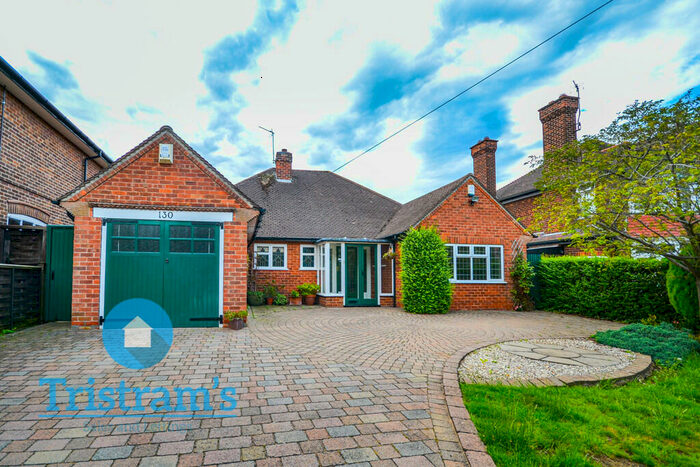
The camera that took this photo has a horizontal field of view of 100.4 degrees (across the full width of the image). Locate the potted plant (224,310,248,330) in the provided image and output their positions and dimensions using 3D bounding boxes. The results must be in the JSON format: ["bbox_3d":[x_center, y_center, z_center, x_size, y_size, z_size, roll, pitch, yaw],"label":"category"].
[{"bbox_3d":[-2.206,1.690,5.680,0.430,0.370,0.370,1,-5,-6],"label":"potted plant"}]

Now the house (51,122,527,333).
[{"bbox_3d":[-0.443,-0.479,10.751,10.920,5.450,9.520,1,-4,-8],"label":"house"}]

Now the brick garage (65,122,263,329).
[{"bbox_3d":[-3.767,0.030,7.733,3.470,3.820,4.620,1,-4,-8],"label":"brick garage"}]

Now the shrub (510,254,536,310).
[{"bbox_3d":[5.220,1.490,8.850,0.660,1.660,0.550,1,-5,-6],"label":"shrub"}]

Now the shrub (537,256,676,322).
[{"bbox_3d":[6.250,1.330,7.050,0.800,1.500,3.300,1,-5,-7],"label":"shrub"}]

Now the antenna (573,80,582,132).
[{"bbox_3d":[9.440,-5.270,12.100,0.650,2.000,0.350,4,-7,-41],"label":"antenna"}]

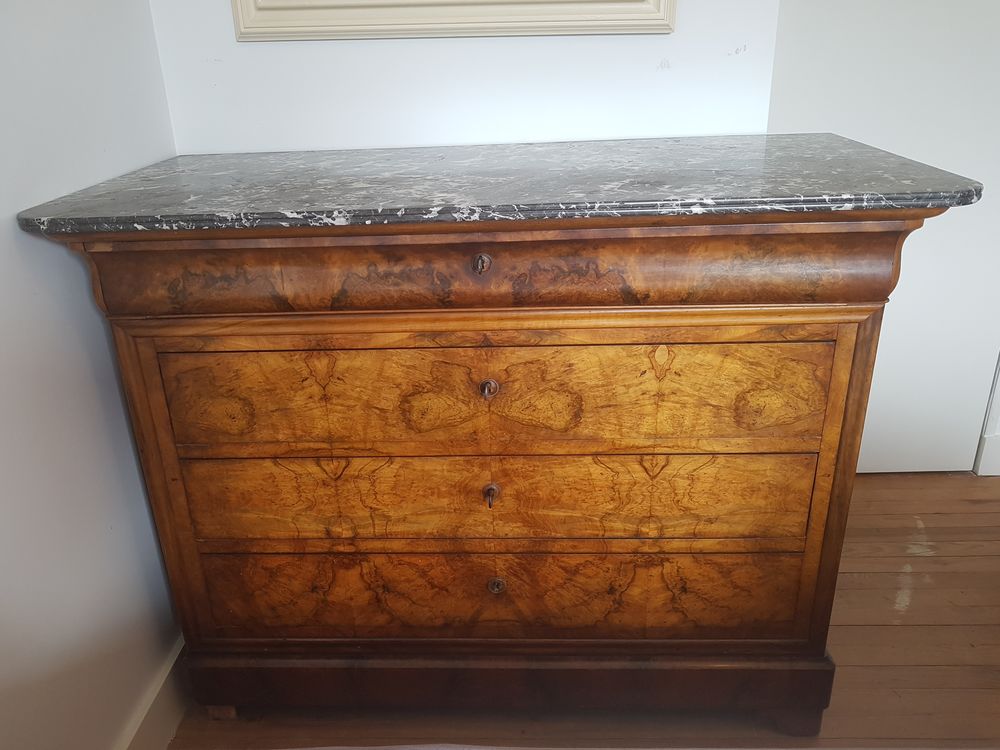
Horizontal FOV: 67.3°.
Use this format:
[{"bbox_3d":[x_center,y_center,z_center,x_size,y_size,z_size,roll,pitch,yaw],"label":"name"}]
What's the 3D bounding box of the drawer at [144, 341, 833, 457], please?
[{"bbox_3d":[-0.010,-0.035,1.370,1.051,0.190,0.390,-1,24,3],"label":"drawer"}]

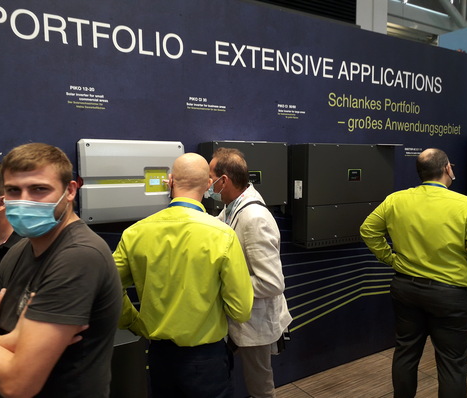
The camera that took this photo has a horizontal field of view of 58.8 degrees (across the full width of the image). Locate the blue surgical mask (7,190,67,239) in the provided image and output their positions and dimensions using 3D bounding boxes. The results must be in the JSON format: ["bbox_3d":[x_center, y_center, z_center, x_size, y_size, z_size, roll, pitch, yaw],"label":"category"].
[{"bbox_3d":[-0.472,0.037,1.000,0.135,0.110,0.100,0,8,-2],"label":"blue surgical mask"}]

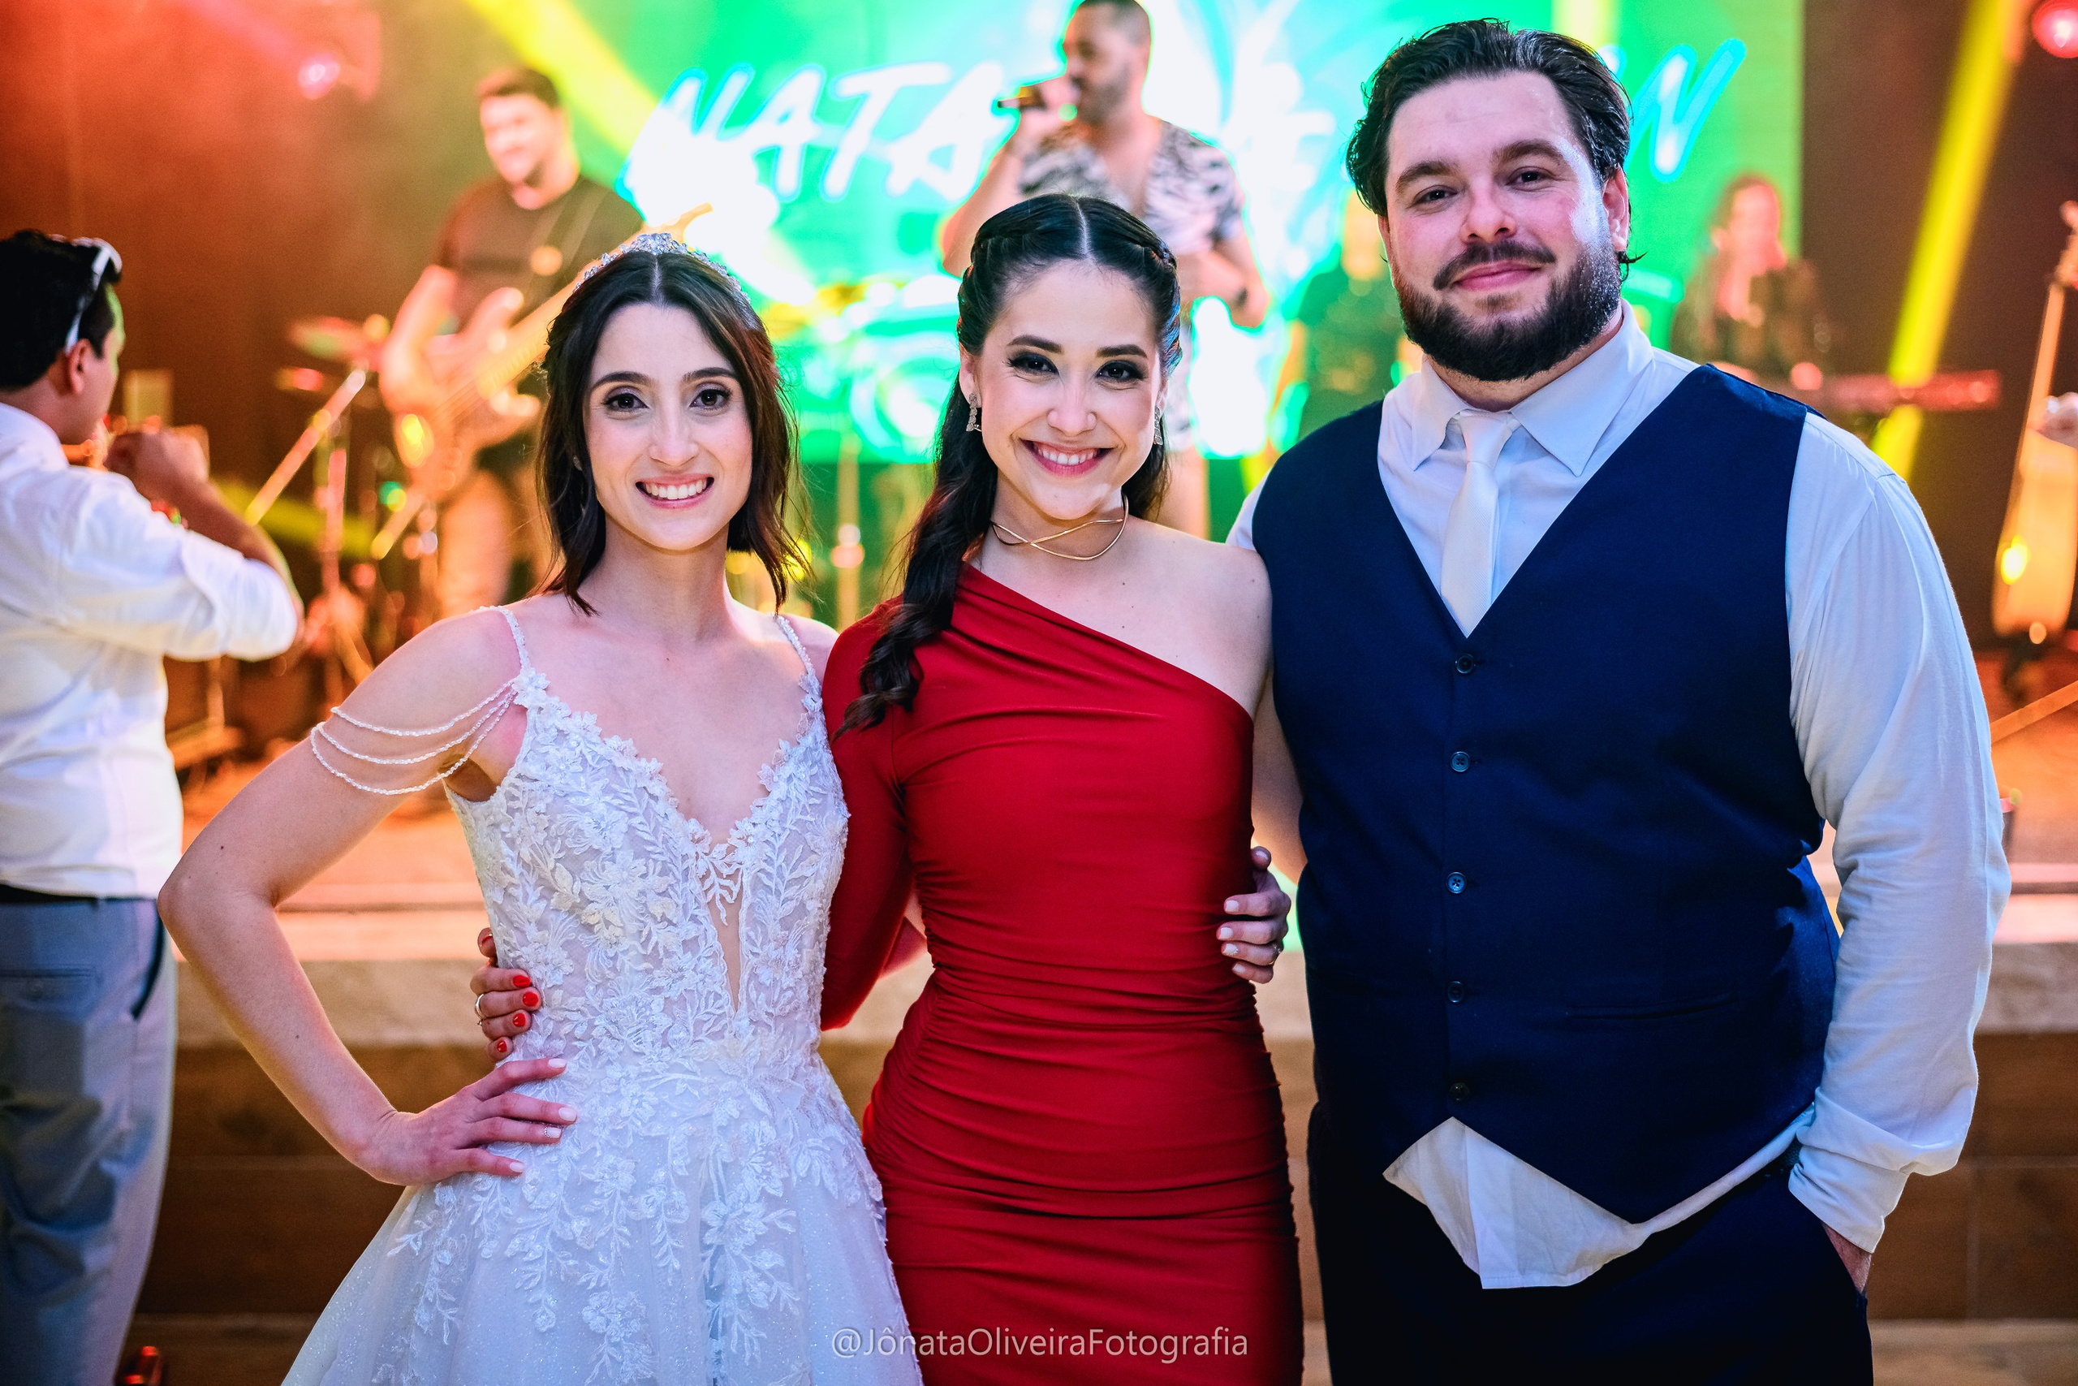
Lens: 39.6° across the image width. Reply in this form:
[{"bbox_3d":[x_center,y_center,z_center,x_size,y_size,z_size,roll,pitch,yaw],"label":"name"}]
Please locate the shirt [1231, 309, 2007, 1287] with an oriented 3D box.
[{"bbox_3d":[0.360,0.060,2.100,0.640,0.710,0.370,2,4,29],"label":"shirt"}]

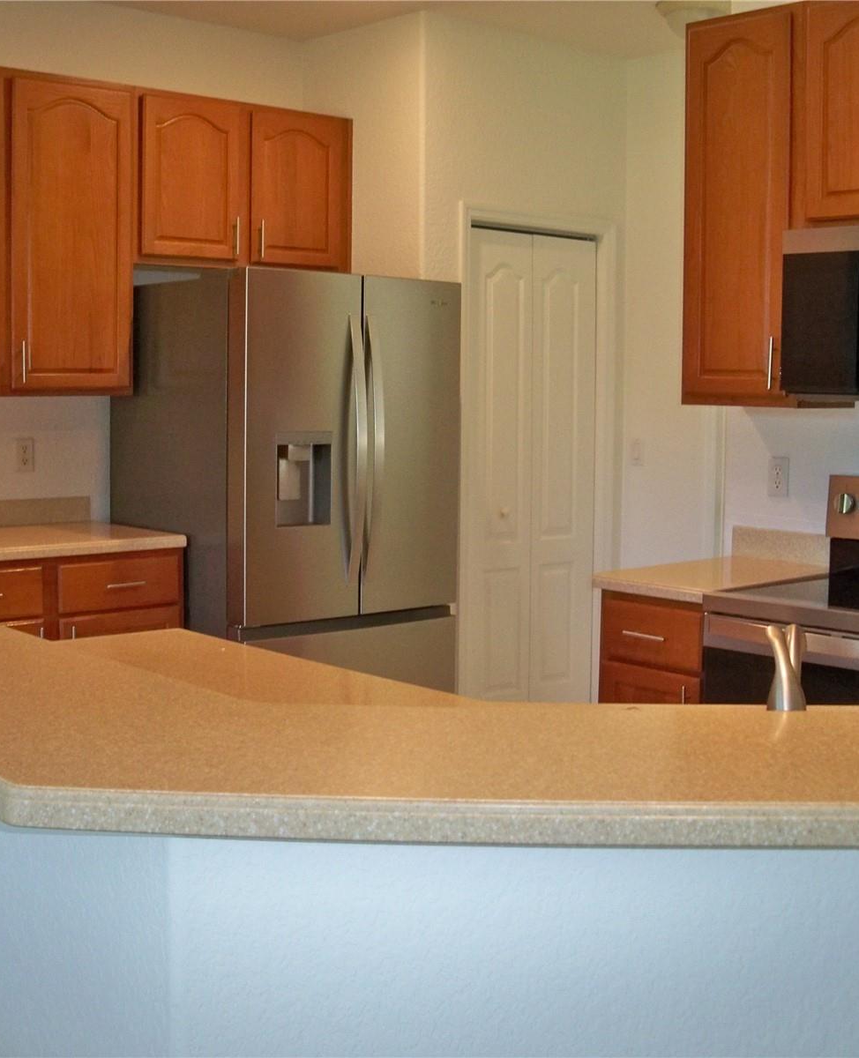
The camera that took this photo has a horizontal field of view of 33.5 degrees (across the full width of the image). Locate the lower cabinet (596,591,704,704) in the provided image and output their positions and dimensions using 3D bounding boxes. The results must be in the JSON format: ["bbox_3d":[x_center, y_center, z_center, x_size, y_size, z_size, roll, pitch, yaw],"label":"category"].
[{"bbox_3d":[0.820,0.593,4.008,0.626,0.876,0.371,-4,8,-41],"label":"lower cabinet"}]

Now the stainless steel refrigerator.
[{"bbox_3d":[-0.522,0.002,5.212,0.912,1.791,0.890,-4,8,-41],"label":"stainless steel refrigerator"}]

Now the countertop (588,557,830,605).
[{"bbox_3d":[0.812,0.141,3.954,0.656,0.038,0.377,-4,8,-41],"label":"countertop"}]

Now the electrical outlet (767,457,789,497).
[{"bbox_3d":[1.022,-0.152,4.180,0.008,0.116,0.072,-4,8,-41],"label":"electrical outlet"}]

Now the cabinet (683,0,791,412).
[{"bbox_3d":[0.944,-0.874,3.967,0.320,1.071,0.393,-4,8,-41],"label":"cabinet"}]

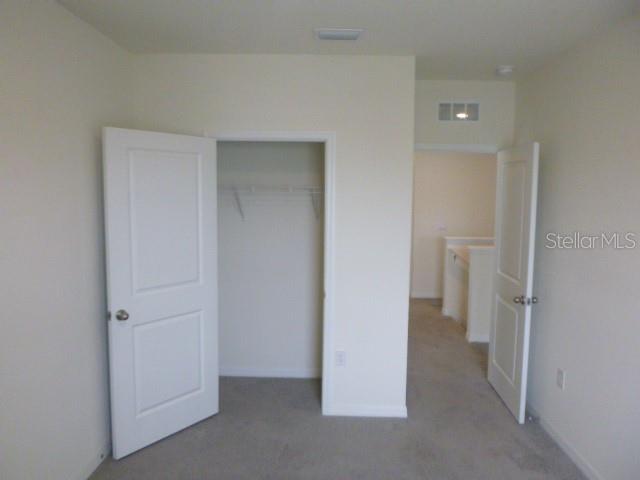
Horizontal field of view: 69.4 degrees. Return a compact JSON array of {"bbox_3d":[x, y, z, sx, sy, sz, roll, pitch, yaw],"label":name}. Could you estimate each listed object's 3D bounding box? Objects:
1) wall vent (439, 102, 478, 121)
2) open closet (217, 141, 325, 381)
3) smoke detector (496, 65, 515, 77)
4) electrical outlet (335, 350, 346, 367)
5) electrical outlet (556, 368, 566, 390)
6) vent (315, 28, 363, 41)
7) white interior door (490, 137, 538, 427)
[{"bbox_3d":[1.208,-1.119,4.024,0.375,0.172,0.020,0,5,0],"label":"wall vent"},{"bbox_3d":[-0.366,0.275,3.801,0.800,2.060,0.721,0,5,0],"label":"open closet"},{"bbox_3d":[1.411,-1.292,3.540,0.135,0.046,0.135,0,6,0],"label":"smoke detector"},{"bbox_3d":[0.158,0.898,3.486,0.073,0.117,0.015,0,5,0],"label":"electrical outlet"},{"bbox_3d":[1.672,0.968,3.212,0.015,0.118,0.074,0,5,0],"label":"electrical outlet"},{"bbox_3d":[0.116,-1.266,2.863,0.300,0.020,0.205,0,5,0],"label":"vent"},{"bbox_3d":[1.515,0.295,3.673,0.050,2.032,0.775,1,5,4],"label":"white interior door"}]

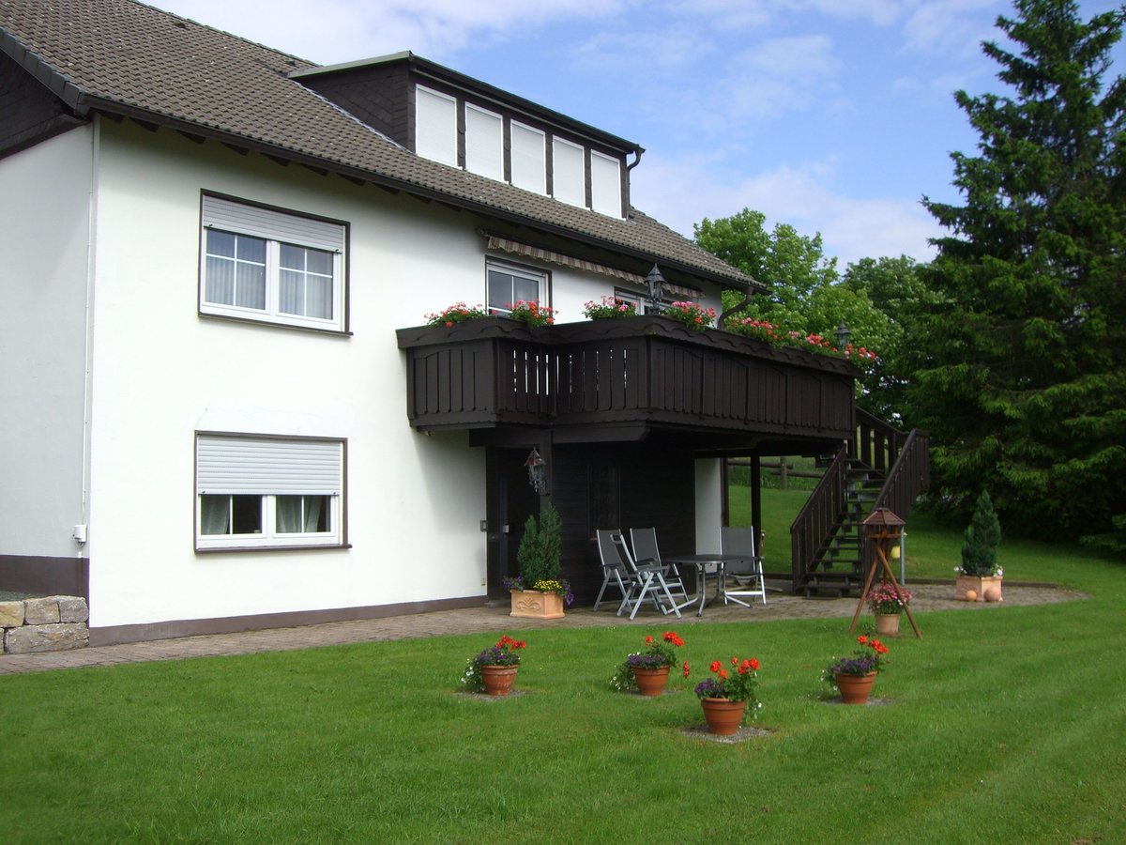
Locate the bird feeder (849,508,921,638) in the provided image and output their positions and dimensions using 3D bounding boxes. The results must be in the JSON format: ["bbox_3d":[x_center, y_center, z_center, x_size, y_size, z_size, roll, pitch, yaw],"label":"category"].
[{"bbox_3d":[3.574,1.648,13.810,0.800,1.420,0.740,-1,-4,14],"label":"bird feeder"}]

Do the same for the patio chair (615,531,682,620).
[{"bbox_3d":[1.058,1.972,15.819,0.740,1.060,0.600,0,-5,-12],"label":"patio chair"}]

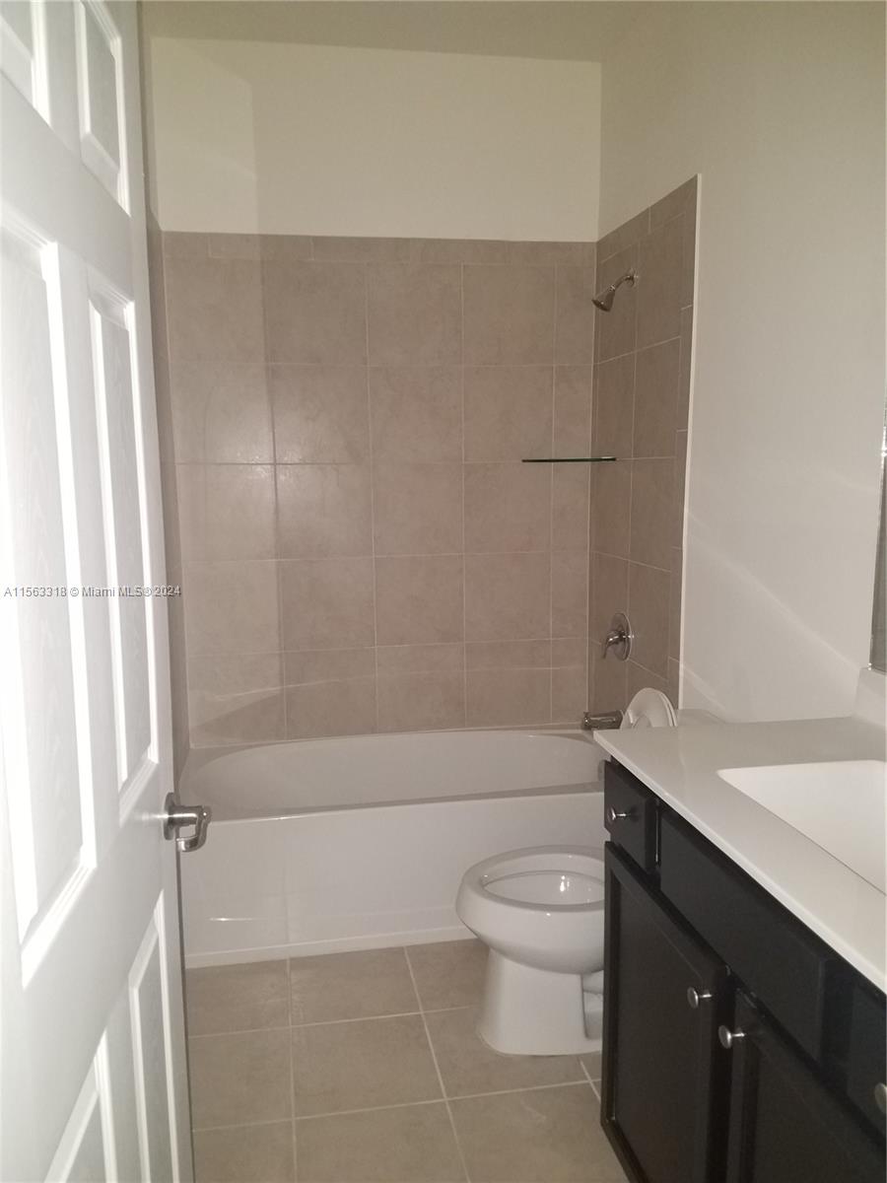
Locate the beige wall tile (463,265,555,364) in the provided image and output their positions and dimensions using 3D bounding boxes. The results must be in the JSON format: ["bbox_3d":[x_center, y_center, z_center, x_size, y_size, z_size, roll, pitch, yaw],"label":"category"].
[{"bbox_3d":[0.232,-0.972,3.140,0.329,0.335,0.012,-2,8,-10],"label":"beige wall tile"}]

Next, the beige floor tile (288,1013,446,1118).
[{"bbox_3d":[-0.195,1.151,2.168,0.338,0.010,0.338,-2,9,-10],"label":"beige floor tile"}]

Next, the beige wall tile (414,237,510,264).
[{"bbox_3d":[0.061,-1.173,3.079,0.338,0.077,0.012,-2,8,-10],"label":"beige wall tile"}]

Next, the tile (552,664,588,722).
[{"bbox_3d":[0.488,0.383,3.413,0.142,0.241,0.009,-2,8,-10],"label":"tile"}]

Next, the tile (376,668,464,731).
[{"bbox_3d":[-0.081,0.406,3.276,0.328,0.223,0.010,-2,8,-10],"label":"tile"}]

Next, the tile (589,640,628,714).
[{"bbox_3d":[0.592,0.370,3.211,0.010,0.326,0.380,-2,9,-10],"label":"tile"}]

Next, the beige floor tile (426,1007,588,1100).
[{"bbox_3d":[0.145,1.132,2.215,0.339,0.009,0.339,-2,8,-10],"label":"beige floor tile"}]

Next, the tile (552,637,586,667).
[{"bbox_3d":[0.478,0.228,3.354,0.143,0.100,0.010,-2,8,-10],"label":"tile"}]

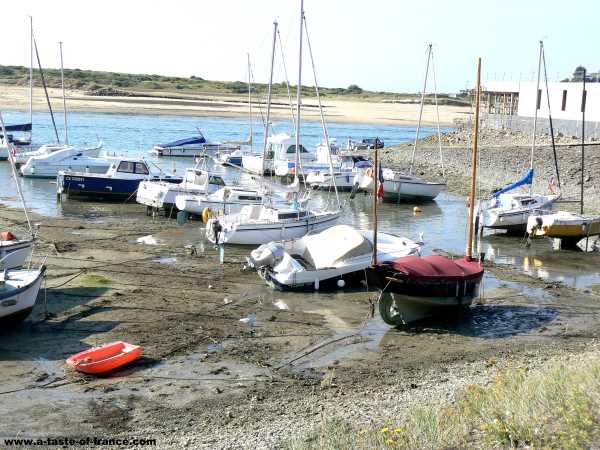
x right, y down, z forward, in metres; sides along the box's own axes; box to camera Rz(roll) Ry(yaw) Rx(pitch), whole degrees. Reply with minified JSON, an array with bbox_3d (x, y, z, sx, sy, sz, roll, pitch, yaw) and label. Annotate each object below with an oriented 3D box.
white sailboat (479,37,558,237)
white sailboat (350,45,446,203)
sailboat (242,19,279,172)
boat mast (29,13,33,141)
[{"bbox_3d":[10.728,-4.233,49.099,5.300,8.700,2.100,-4,10,-38],"label":"white sailboat"},{"bbox_3d":[6.393,-5.968,60.650,5.500,8.700,2.100,2,8,-20],"label":"white sailboat"},{"bbox_3d":[-2.696,-9.688,77.516,6.300,11.000,2.300,-3,9,-35],"label":"sailboat"},{"bbox_3d":[-21.905,-11.932,81.879,0.160,9.921,0.160,-4,10,-40],"label":"boat mast"}]

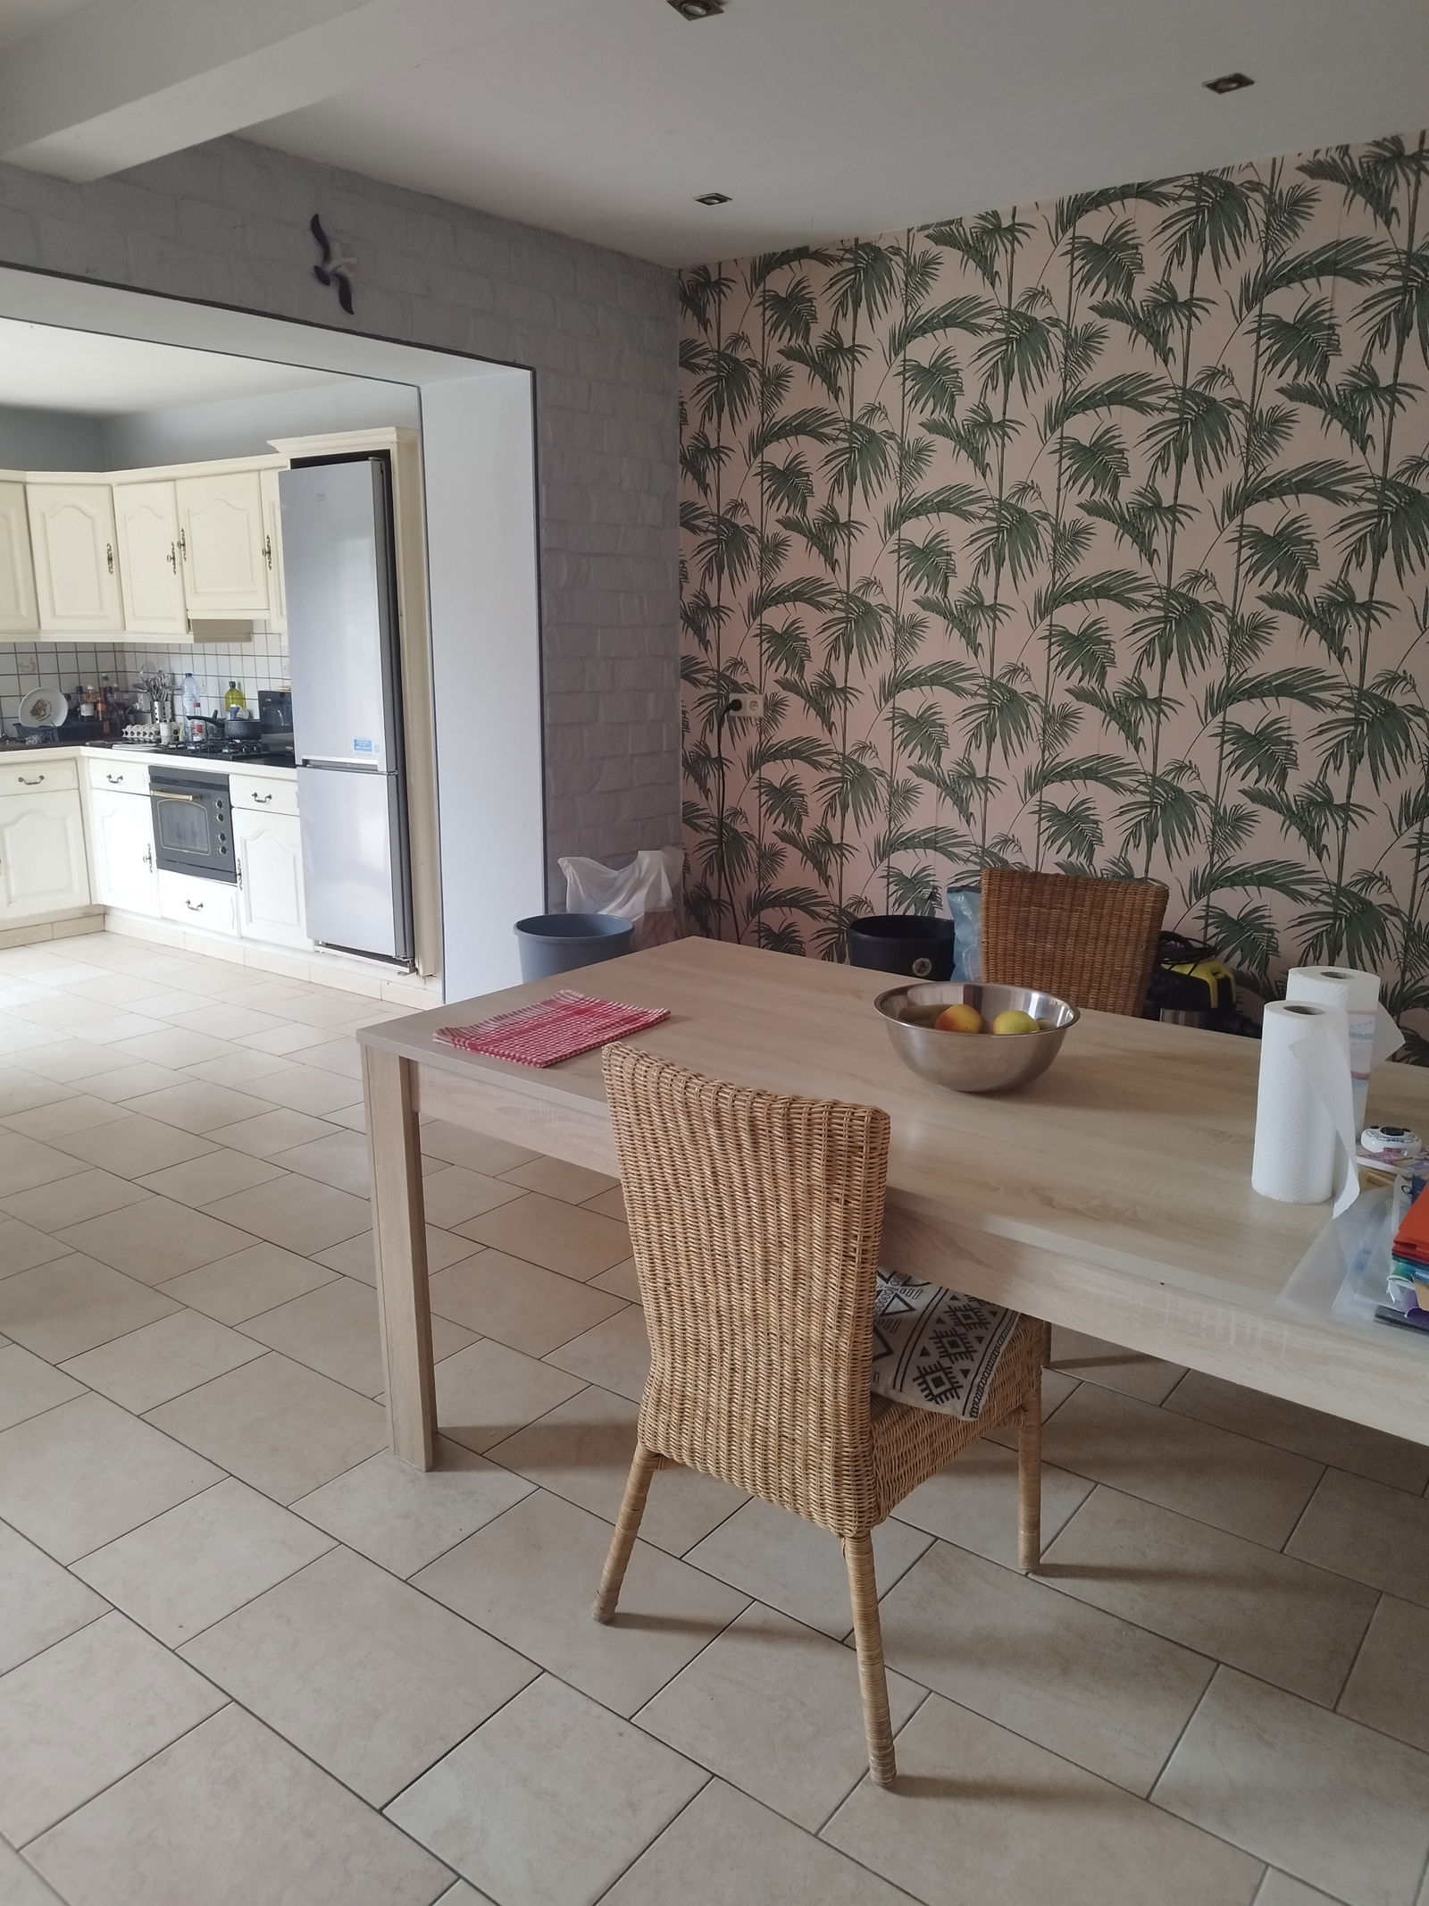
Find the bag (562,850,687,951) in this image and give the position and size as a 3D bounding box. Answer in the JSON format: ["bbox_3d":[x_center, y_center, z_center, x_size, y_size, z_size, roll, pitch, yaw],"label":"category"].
[{"bbox_3d":[-0.207,0.010,4.506,0.360,0.700,0.330,5,14,19],"label":"bag"}]

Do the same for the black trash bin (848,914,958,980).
[{"bbox_3d":[0.608,0.171,4.286,0.365,0.500,0.365,-2,13,-8],"label":"black trash bin"}]

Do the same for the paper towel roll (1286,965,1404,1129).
[{"bbox_3d":[0.803,0.139,1.731,0.122,0.222,0.110,7,15,25],"label":"paper towel roll"}]

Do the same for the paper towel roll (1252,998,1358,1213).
[{"bbox_3d":[0.699,0.177,1.568,0.100,0.221,0.095,7,15,24],"label":"paper towel roll"}]

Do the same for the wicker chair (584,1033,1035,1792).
[{"bbox_3d":[0.173,0.539,1.920,0.500,0.912,0.545,10,17,35],"label":"wicker chair"}]

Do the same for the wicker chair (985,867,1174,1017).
[{"bbox_3d":[0.666,0.328,2.813,0.490,0.910,0.550,8,15,28],"label":"wicker chair"}]

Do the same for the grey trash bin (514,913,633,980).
[{"bbox_3d":[-0.435,0.173,4.207,0.375,0.540,0.375,-1,14,-6],"label":"grey trash bin"}]

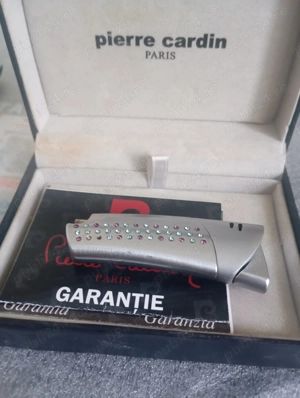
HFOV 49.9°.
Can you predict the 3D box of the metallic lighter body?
[{"bbox_3d":[0.006,0.019,0.127,0.075,0.011,0.023,5,47,5],"label":"metallic lighter body"}]

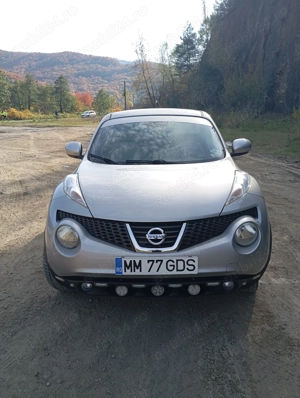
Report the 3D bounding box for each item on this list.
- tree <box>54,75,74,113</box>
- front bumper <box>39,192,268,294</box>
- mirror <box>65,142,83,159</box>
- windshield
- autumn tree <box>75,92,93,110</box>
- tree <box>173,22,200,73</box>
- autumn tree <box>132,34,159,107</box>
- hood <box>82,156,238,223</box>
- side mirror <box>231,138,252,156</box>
[{"bbox_3d":[-18.283,-22.389,68.961,4.277,7.930,4.277,0,15,1],"label":"tree"},{"bbox_3d":[0.064,0.334,2.276,1.740,0.630,0.540,0,15,1],"label":"front bumper"},{"bbox_3d":[-0.818,-0.517,3.450,0.200,0.165,0.155,0,15,1],"label":"mirror"},{"bbox_3d":[0.075,-0.644,3.399,1.420,0.440,0.800,0,15,1],"label":"windshield"},{"bbox_3d":[-15.089,-21.878,73.174,4.084,4.345,4.084,0,15,1],"label":"autumn tree"},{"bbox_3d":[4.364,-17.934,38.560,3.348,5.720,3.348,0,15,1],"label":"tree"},{"bbox_3d":[-0.629,-17.234,45.084,3.635,10.487,3.635,0,15,1],"label":"autumn tree"},{"bbox_3d":[0.069,-0.119,2.609,1.430,0.250,1.200,0,15,1],"label":"hood"},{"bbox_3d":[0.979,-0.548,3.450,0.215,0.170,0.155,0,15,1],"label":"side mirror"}]

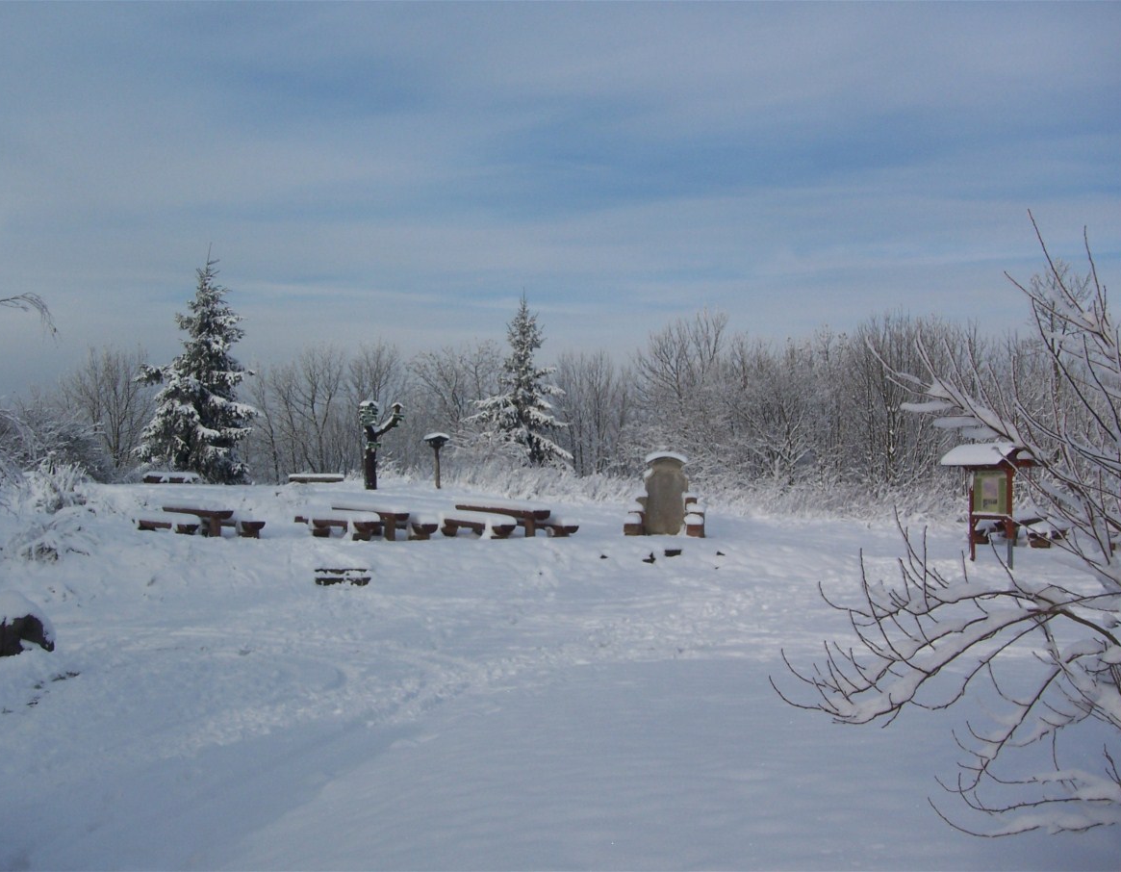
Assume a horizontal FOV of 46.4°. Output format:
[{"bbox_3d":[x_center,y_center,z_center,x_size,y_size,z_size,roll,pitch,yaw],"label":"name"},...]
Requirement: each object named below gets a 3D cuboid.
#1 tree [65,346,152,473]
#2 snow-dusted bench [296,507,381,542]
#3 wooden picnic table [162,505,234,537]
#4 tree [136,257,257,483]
[{"bbox_3d":[-17.967,-1.013,52.000,3.600,5.200,3.500,0,-1,-19],"label":"tree"},{"bbox_3d":[-4.619,1.870,27.200,0.450,0.450,2.300,1,-1,-43],"label":"snow-dusted bench"},{"bbox_3d":[-7.899,1.854,28.500,0.620,0.740,2.200,1,-1,-42],"label":"wooden picnic table"},{"bbox_3d":[-11.671,-2.115,42.000,3.800,7.200,3.800,0,-1,-15],"label":"tree"}]

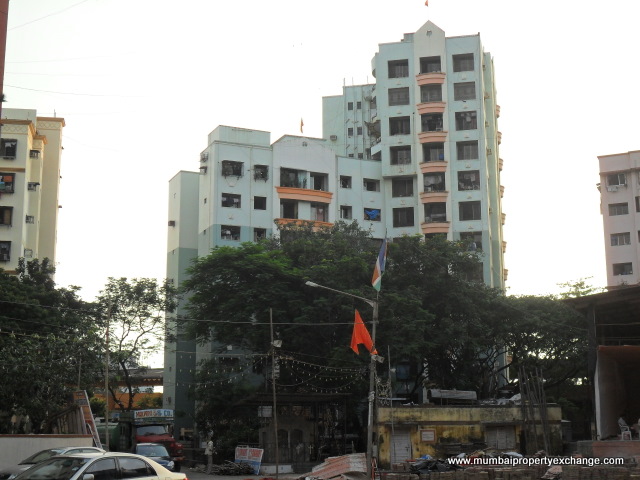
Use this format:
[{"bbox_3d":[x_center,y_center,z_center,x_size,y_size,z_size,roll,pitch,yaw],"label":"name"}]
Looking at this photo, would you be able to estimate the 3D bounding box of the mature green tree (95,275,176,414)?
[{"bbox_3d":[-10.878,7.566,56.563,5.068,10.827,4.800,1,-11,-8],"label":"mature green tree"}]

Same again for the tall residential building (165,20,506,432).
[{"bbox_3d":[1.400,0.083,97.238,34.000,40.600,20.000,0,-11,-2],"label":"tall residential building"}]

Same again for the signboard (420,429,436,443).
[{"bbox_3d":[5.056,9.134,44.803,0.750,0.620,0.060,0,-11,-3],"label":"signboard"}]

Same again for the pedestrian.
[{"bbox_3d":[-4.663,9.076,40.759,0.420,1.669,0.500,-3,-11,12],"label":"pedestrian"}]

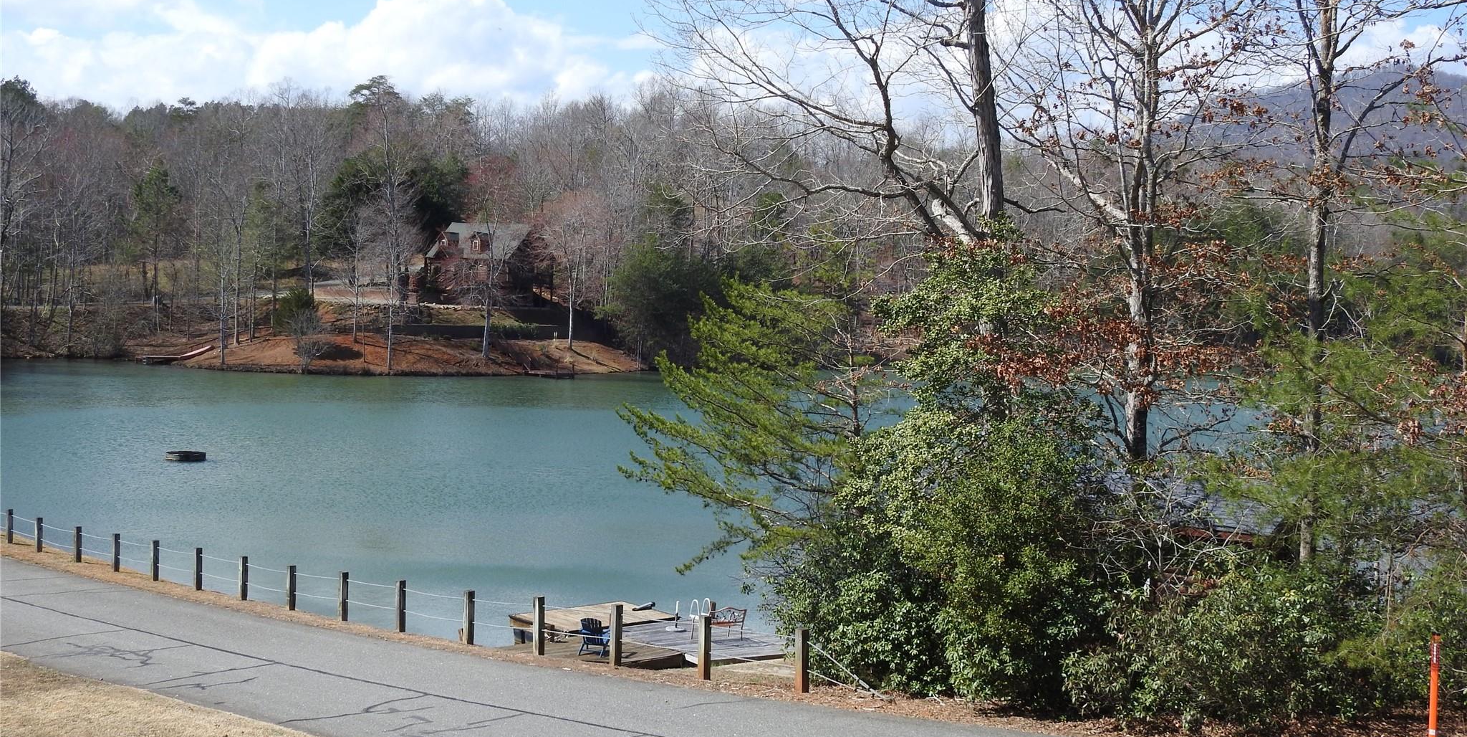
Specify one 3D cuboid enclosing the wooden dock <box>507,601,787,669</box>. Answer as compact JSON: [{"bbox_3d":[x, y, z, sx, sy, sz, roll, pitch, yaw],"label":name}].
[{"bbox_3d":[-2.208,7.239,43.853,6.800,0.900,7.200,-2,4,-36],"label":"wooden dock"}]

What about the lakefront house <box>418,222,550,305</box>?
[{"bbox_3d":[-27.270,-11.764,189.654,11.300,9.000,9.000,2,4,31],"label":"lakefront house"}]

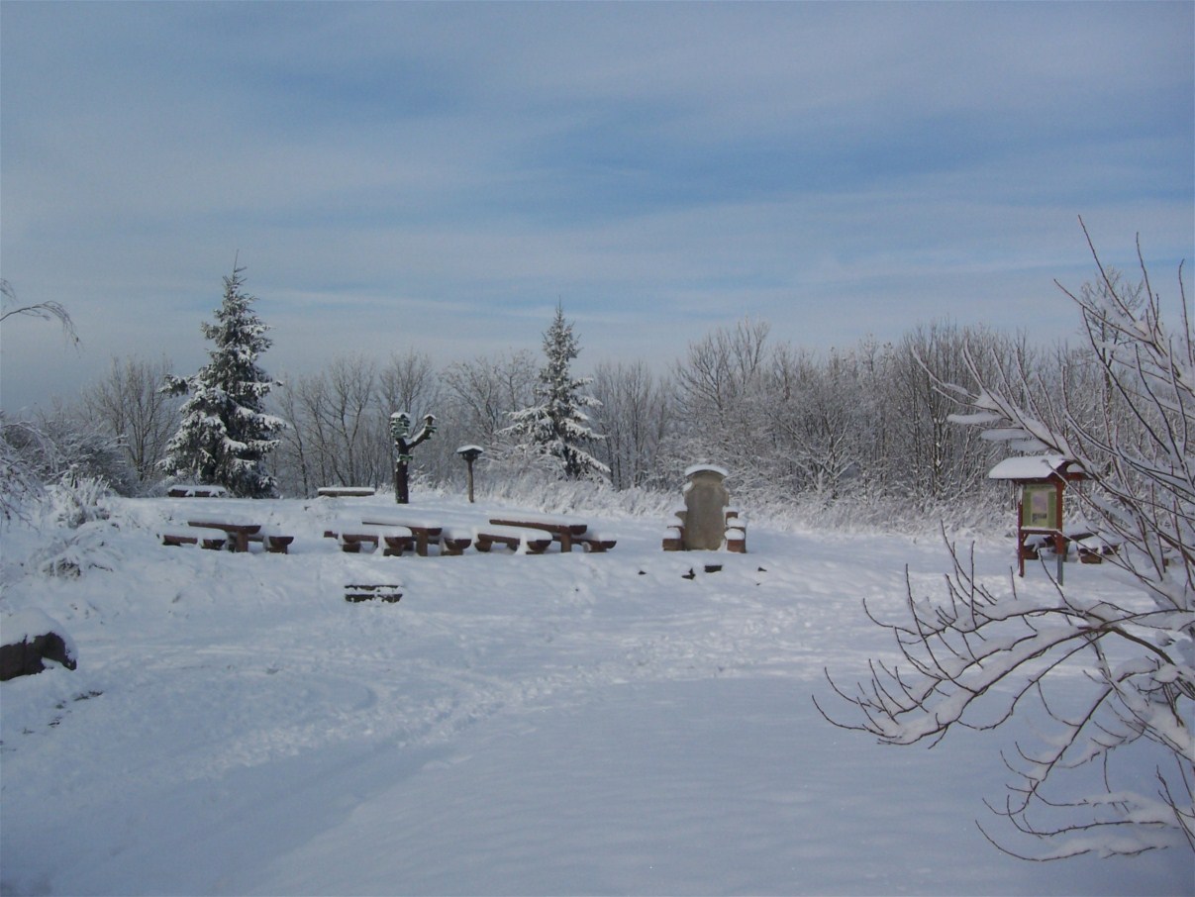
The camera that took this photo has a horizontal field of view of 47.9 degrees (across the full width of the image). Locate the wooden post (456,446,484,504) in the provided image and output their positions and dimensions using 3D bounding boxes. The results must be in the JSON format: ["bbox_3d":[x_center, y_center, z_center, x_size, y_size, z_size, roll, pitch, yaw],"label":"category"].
[{"bbox_3d":[-3.509,0.721,37.000,0.700,1.580,0.650,0,-1,0],"label":"wooden post"}]

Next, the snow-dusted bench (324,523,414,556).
[{"bbox_3d":[-4.619,1.870,27.200,0.450,0.450,2.300,1,-1,-43],"label":"snow-dusted bench"}]

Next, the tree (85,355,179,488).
[{"bbox_3d":[-17.967,-1.013,52.000,3.600,5.200,3.500,0,-1,-19],"label":"tree"}]

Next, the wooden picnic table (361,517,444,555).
[{"bbox_3d":[-4.026,1.809,27.800,0.620,0.740,2.250,1,-1,-42],"label":"wooden picnic table"}]

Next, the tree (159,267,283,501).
[{"bbox_3d":[-11.671,-2.115,42.000,3.800,7.200,3.800,0,-1,-15],"label":"tree"}]

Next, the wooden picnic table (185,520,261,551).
[{"bbox_3d":[-7.899,1.854,28.500,0.620,0.740,2.200,1,-1,-42],"label":"wooden picnic table"}]

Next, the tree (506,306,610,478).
[{"bbox_3d":[-1.356,-1.836,45.000,3.350,5.800,3.350,0,-1,0],"label":"tree"}]

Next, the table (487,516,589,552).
[{"bbox_3d":[-1.244,1.793,28.200,0.620,0.740,2.350,1,-1,-45],"label":"table"}]

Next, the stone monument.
[{"bbox_3d":[2.305,1.236,28.500,1.050,1.820,0.400,0,-1,0],"label":"stone monument"}]

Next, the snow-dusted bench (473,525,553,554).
[{"bbox_3d":[-1.718,1.890,27.500,0.450,0.450,2.050,1,-1,-45],"label":"snow-dusted bench"}]

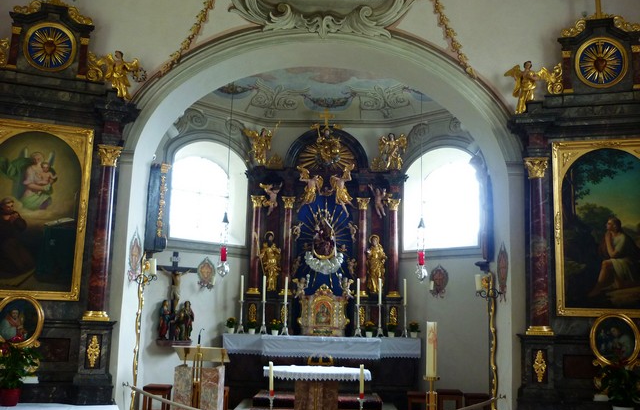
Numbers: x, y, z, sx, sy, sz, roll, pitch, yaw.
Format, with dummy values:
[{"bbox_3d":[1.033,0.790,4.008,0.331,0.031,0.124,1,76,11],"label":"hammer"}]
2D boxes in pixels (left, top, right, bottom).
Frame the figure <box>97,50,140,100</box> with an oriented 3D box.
[{"bbox_3d":[-1.870,-1.211,5.660,0.360,0.420,0.200,4,-10,-12],"label":"figure"}]

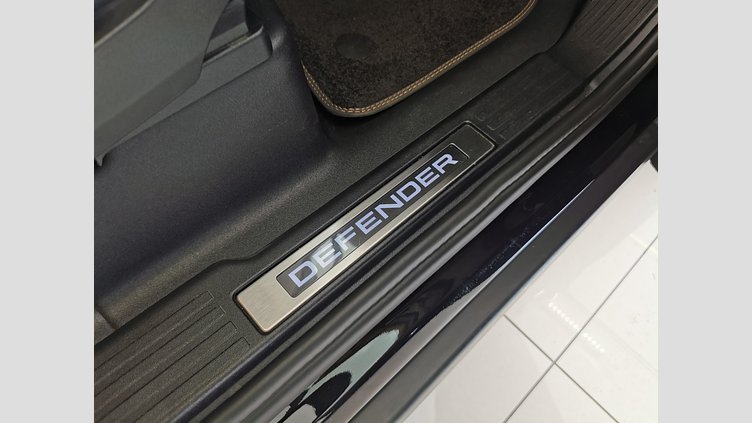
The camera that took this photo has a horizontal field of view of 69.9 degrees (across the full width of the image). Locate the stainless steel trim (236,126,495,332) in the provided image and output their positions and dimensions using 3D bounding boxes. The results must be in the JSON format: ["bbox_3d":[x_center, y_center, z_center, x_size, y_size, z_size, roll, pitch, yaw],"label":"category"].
[{"bbox_3d":[0.008,0.003,0.653,0.395,0.008,0.050,-38,73,-28],"label":"stainless steel trim"}]

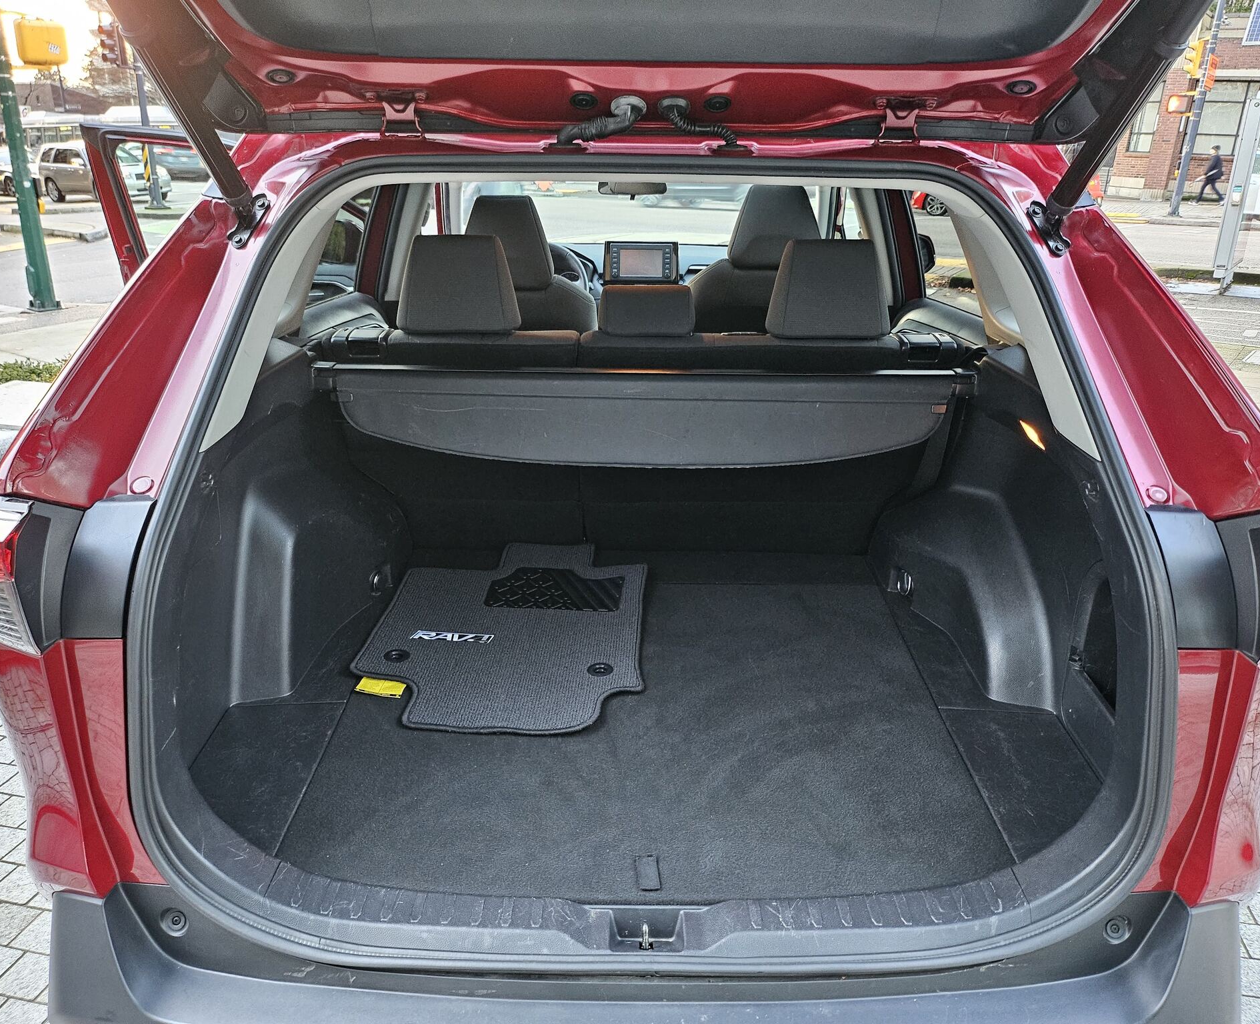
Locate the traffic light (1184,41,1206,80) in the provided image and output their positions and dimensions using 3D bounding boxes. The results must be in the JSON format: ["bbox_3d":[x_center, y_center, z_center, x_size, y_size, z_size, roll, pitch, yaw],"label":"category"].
[{"bbox_3d":[13.317,-10.654,22.300,0.370,0.800,0.280,7,21,15],"label":"traffic light"}]

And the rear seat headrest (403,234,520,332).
[{"bbox_3d":[-0.326,-0.440,1.830,0.235,0.185,0.110,1,29,1],"label":"rear seat headrest"}]

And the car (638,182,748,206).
[{"bbox_3d":[2.637,-12.028,34.719,4.600,1.600,1.850,7,21,15],"label":"car"}]

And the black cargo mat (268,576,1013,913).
[{"bbox_3d":[0.016,0.312,1.589,0.990,0.020,0.900,1,22,1],"label":"black cargo mat"}]

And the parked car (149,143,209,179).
[{"bbox_3d":[-15.564,-12.237,32.567,1.820,1.500,4.400,-9,23,-25],"label":"parked car"}]

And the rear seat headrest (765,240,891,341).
[{"bbox_3d":[0.385,-0.434,1.840,0.235,0.185,0.110,1,29,1],"label":"rear seat headrest"}]

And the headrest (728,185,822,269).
[{"bbox_3d":[0.404,-0.782,2.600,0.265,0.215,0.110,1,30,1],"label":"headrest"}]

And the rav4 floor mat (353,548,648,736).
[{"bbox_3d":[-0.225,0.201,1.816,0.520,0.030,0.710,1,22,1],"label":"rav4 floor mat"}]

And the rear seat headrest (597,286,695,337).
[{"bbox_3d":[0.032,-0.393,1.860,0.190,0.110,0.100,1,27,1],"label":"rear seat headrest"}]

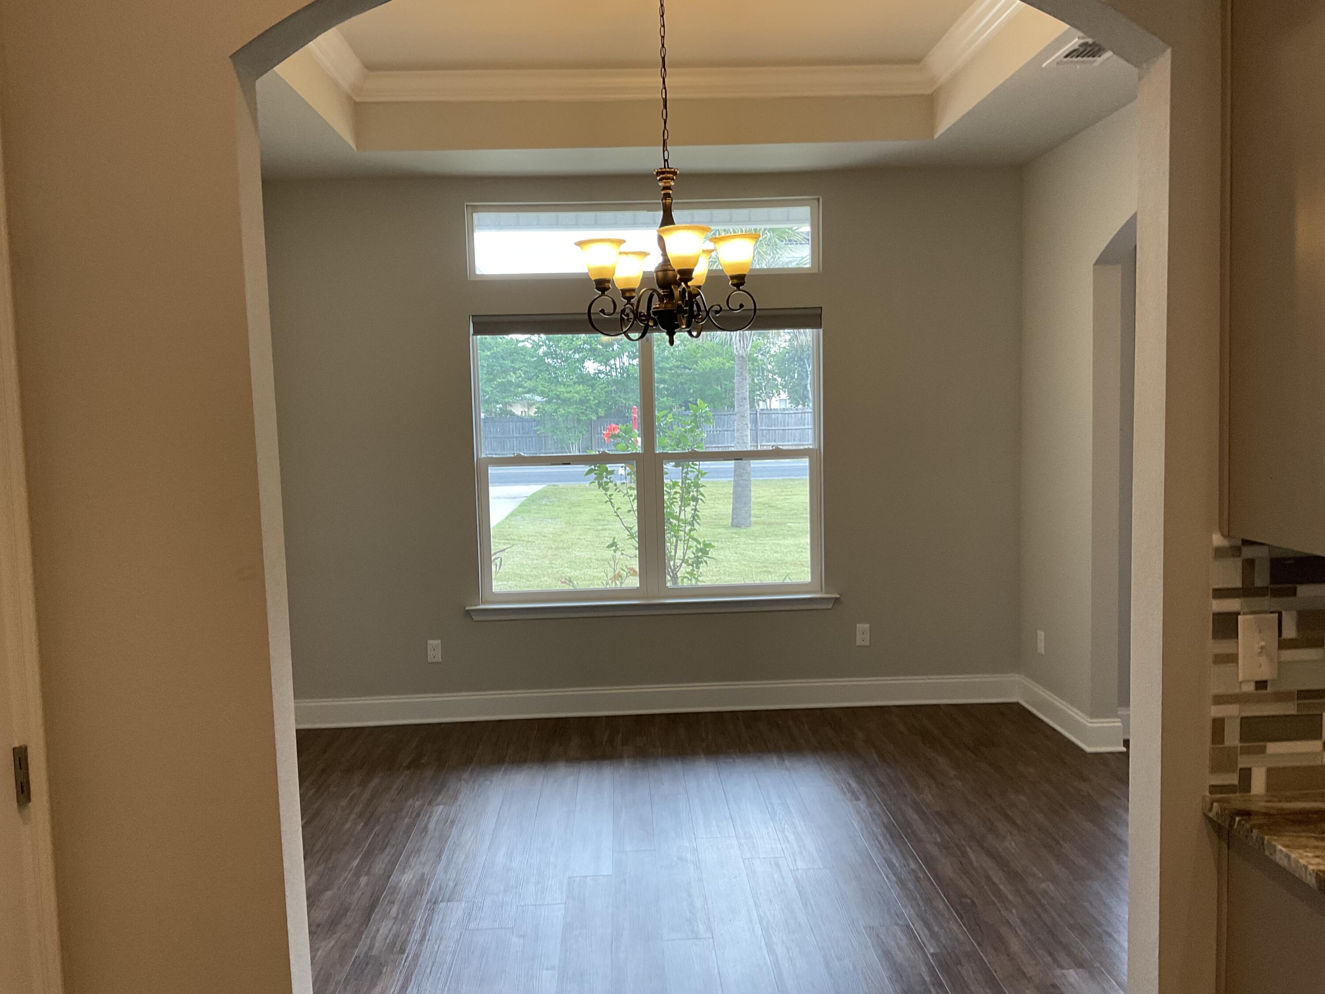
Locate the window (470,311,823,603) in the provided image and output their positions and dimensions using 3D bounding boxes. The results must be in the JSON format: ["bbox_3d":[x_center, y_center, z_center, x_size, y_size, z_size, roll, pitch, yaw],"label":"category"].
[{"bbox_3d":[-0.063,-0.208,5.765,1.789,1.481,0.120,-2,5,-2],"label":"window"}]

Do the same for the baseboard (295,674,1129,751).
[{"bbox_3d":[0.081,1.102,5.375,3.980,0.147,0.890,-2,5,-2],"label":"baseboard"}]

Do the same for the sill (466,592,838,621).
[{"bbox_3d":[-0.044,0.572,5.787,1.931,0.082,0.110,-2,5,-2],"label":"sill"}]

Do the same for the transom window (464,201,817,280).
[{"bbox_3d":[-0.087,-1.311,5.670,1.791,0.379,0.120,-2,5,-2],"label":"transom window"}]

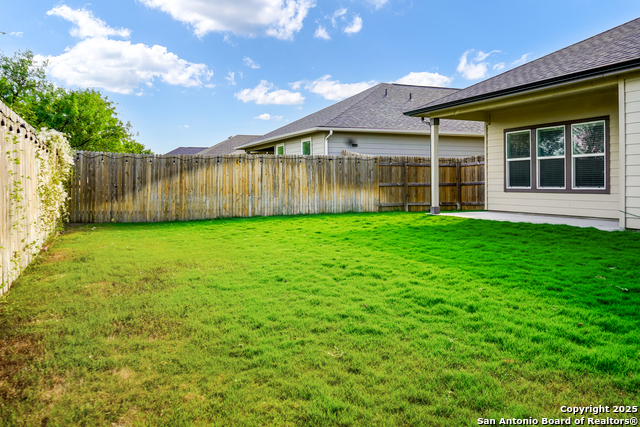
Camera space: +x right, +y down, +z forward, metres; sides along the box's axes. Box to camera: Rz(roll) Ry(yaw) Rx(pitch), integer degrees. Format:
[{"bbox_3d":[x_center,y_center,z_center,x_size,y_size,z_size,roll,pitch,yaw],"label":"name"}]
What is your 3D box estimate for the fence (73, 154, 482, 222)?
[{"bbox_3d":[-0.660,-0.850,15.070,12.500,1.880,0.180,-1,3,-22],"label":"fence"}]

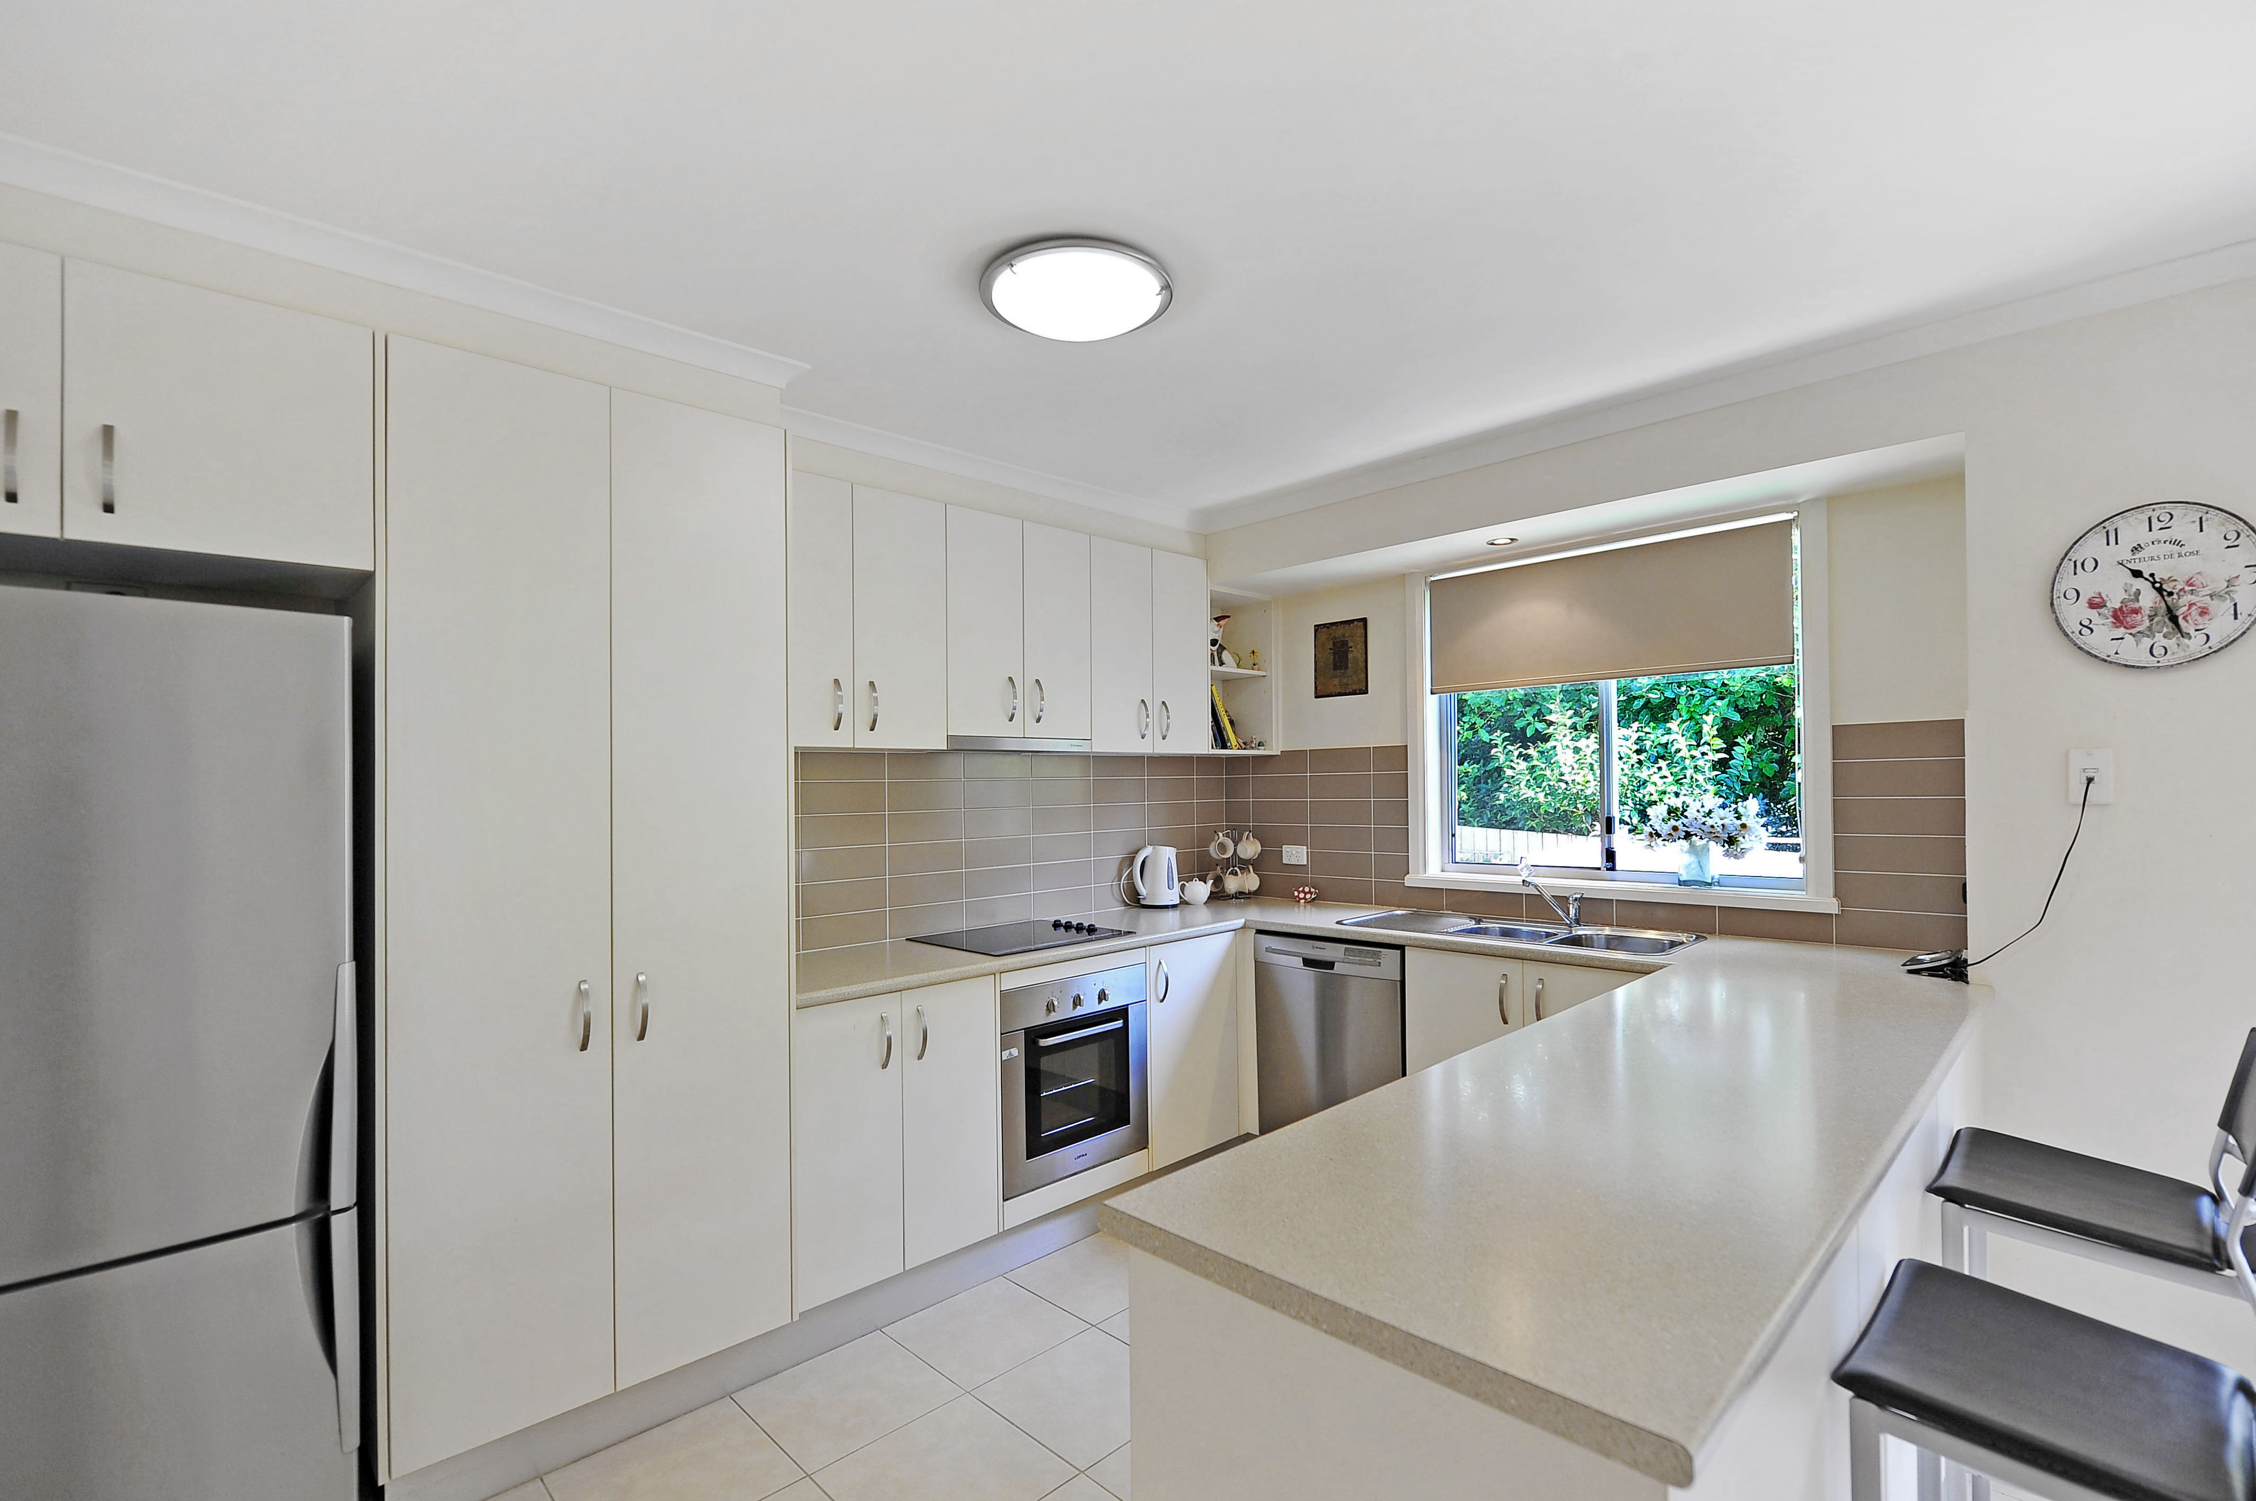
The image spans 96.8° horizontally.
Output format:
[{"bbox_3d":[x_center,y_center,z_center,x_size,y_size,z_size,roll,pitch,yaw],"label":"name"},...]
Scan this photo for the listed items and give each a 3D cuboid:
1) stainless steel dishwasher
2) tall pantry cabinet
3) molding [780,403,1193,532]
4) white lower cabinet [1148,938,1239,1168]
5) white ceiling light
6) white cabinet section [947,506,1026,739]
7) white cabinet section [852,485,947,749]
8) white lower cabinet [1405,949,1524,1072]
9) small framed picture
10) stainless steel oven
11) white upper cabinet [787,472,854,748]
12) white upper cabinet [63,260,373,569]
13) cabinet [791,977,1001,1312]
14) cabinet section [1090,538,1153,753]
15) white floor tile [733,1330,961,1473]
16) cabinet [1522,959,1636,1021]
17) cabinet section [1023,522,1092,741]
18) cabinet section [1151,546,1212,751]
[{"bbox_3d":[0.886,1.039,3.607,0.580,0.783,0.600,1,-2,-44],"label":"stainless steel dishwasher"},{"bbox_3d":[-1.321,0.297,2.398,0.821,2.184,0.590,1,-2,-44],"label":"tall pantry cabinet"},{"bbox_3d":[-0.331,-0.887,3.282,1.830,0.067,0.070,1,-2,-45],"label":"molding"},{"bbox_3d":[0.039,1.032,3.685,0.457,0.733,0.580,1,-2,-44],"label":"white lower cabinet"},{"bbox_3d":[-0.101,-0.915,2.054,0.400,0.083,0.400,-1,-2,0],"label":"white ceiling light"},{"bbox_3d":[-0.566,-0.400,3.333,0.302,0.723,0.325,1,-2,-44],"label":"white cabinet section"},{"bbox_3d":[-0.789,-0.381,3.113,0.318,0.766,0.325,1,-2,-44],"label":"white cabinet section"},{"bbox_3d":[1.222,0.995,3.269,0.510,0.730,0.385,1,-2,-45],"label":"white lower cabinet"},{"bbox_3d":[0.860,-0.370,4.066,0.020,0.303,0.251,1,-2,-44],"label":"small framed picture"},{"bbox_3d":[-0.332,1.013,3.291,0.591,0.601,0.570,1,-2,-44],"label":"stainless steel oven"},{"bbox_3d":[-0.990,-0.377,2.845,0.296,0.750,0.310,1,-2,-45],"label":"white upper cabinet"},{"bbox_3d":[-1.753,-0.556,1.937,0.401,0.453,0.540,1,-2,-45],"label":"white upper cabinet"},{"bbox_3d":[-0.793,1.024,2.873,0.620,0.733,0.585,1,-2,-44],"label":"cabinet"},{"bbox_3d":[-0.131,-0.372,3.759,0.312,0.768,0.325,1,-2,-44],"label":"cabinet section"},{"bbox_3d":[-0.659,1.528,2.372,0.402,0.010,0.397,1,-2,-44],"label":"white floor tile"},{"bbox_3d":[1.492,0.982,2.996,0.510,0.730,0.385,1,-2,-45],"label":"cabinet"},{"bbox_3d":[-0.350,-0.398,3.544,0.303,0.723,0.325,1,-2,-44],"label":"cabinet section"},{"bbox_3d":[0.094,-0.368,3.979,0.317,0.768,0.325,1,-2,-44],"label":"cabinet section"}]

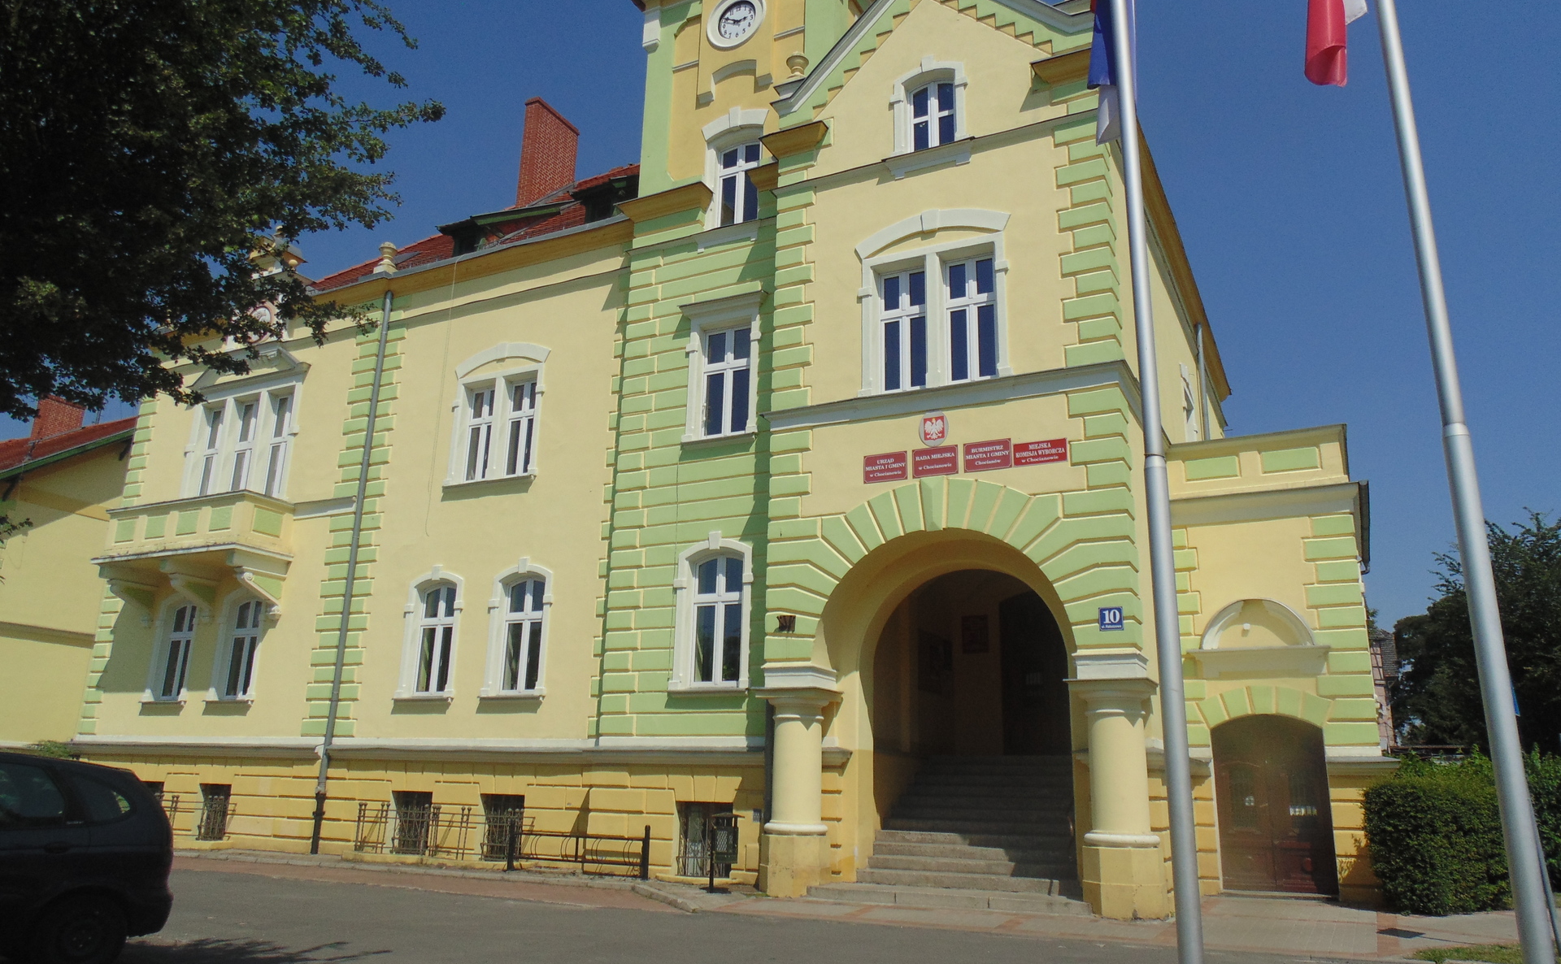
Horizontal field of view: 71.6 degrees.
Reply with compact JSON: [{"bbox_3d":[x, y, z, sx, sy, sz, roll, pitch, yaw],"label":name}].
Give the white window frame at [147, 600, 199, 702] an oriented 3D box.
[{"bbox_3d":[-14.149,3.839,25.333,1.594,2.615,0.250,-7,-18,27],"label":"white window frame"}]

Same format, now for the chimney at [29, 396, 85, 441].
[{"bbox_3d":[-28.677,-2.258,43.019,0.640,1.850,1.470,-7,-18,27],"label":"chimney"}]

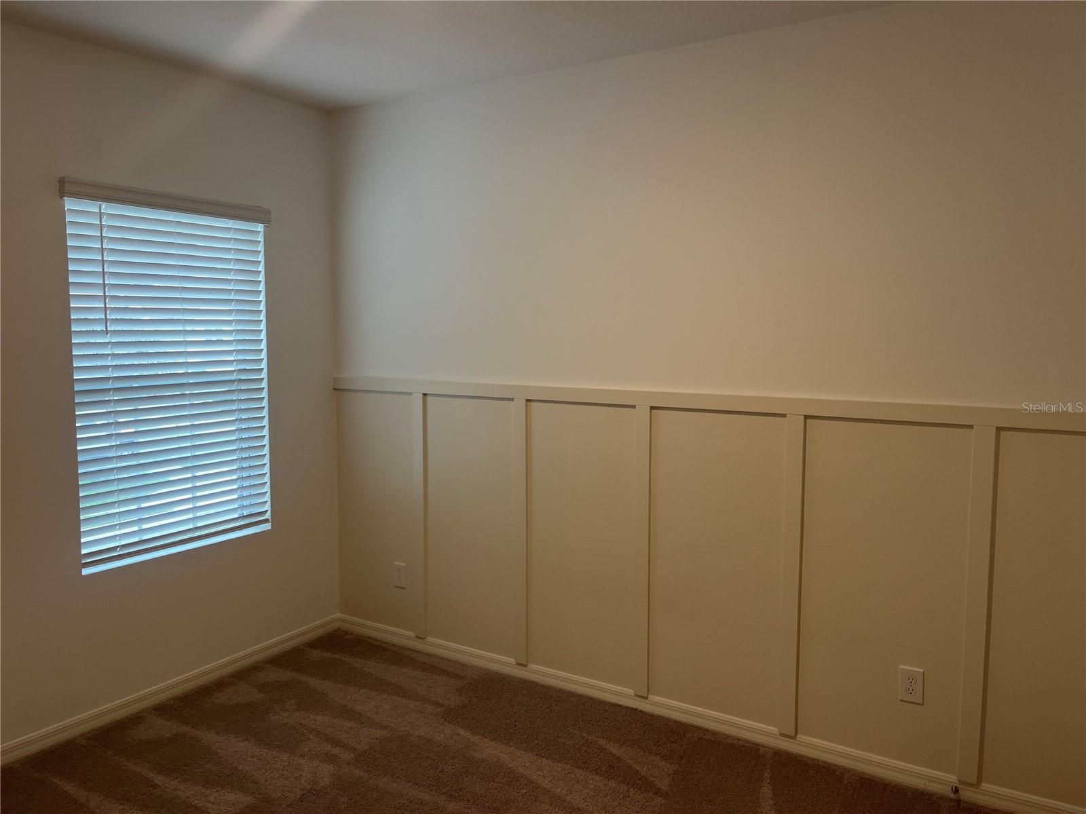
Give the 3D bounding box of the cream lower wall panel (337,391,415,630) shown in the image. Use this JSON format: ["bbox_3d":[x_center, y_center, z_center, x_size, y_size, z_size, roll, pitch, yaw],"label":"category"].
[{"bbox_3d":[-0.858,0.520,4.129,0.535,1.196,0.030,3,6,32],"label":"cream lower wall panel"}]

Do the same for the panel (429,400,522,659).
[{"bbox_3d":[-0.352,0.551,3.813,0.530,1.196,0.030,3,6,32],"label":"panel"}]

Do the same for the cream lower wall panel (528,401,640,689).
[{"bbox_3d":[0.150,0.582,3.499,0.535,1.196,0.030,3,6,32],"label":"cream lower wall panel"}]

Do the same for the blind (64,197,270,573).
[{"bbox_3d":[-1.555,-0.103,3.495,0.060,1.430,0.898,3,6,32],"label":"blind"}]

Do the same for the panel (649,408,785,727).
[{"bbox_3d":[0.661,0.613,3.180,0.542,1.196,0.030,3,6,32],"label":"panel"}]

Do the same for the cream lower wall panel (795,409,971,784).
[{"bbox_3d":[1.177,0.644,2.858,0.542,1.196,0.030,3,6,32],"label":"cream lower wall panel"}]

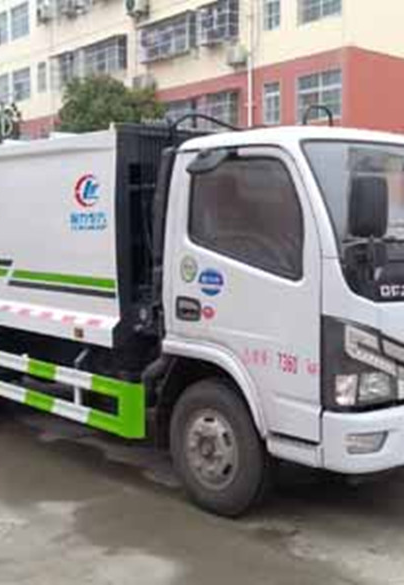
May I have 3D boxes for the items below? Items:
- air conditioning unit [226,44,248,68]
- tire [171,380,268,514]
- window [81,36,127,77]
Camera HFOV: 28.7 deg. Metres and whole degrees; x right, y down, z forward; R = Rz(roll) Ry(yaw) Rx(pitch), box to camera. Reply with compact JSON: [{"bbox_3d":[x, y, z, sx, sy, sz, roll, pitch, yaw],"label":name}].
[{"bbox_3d":[1.163,-7.872,26.255,0.320,0.580,0.800,-5,6,-41],"label":"air conditioning unit"},{"bbox_3d":[0.105,0.939,4.758,0.205,0.775,0.775,-5,6,-41],"label":"tire"},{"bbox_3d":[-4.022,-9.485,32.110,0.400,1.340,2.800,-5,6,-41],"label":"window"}]

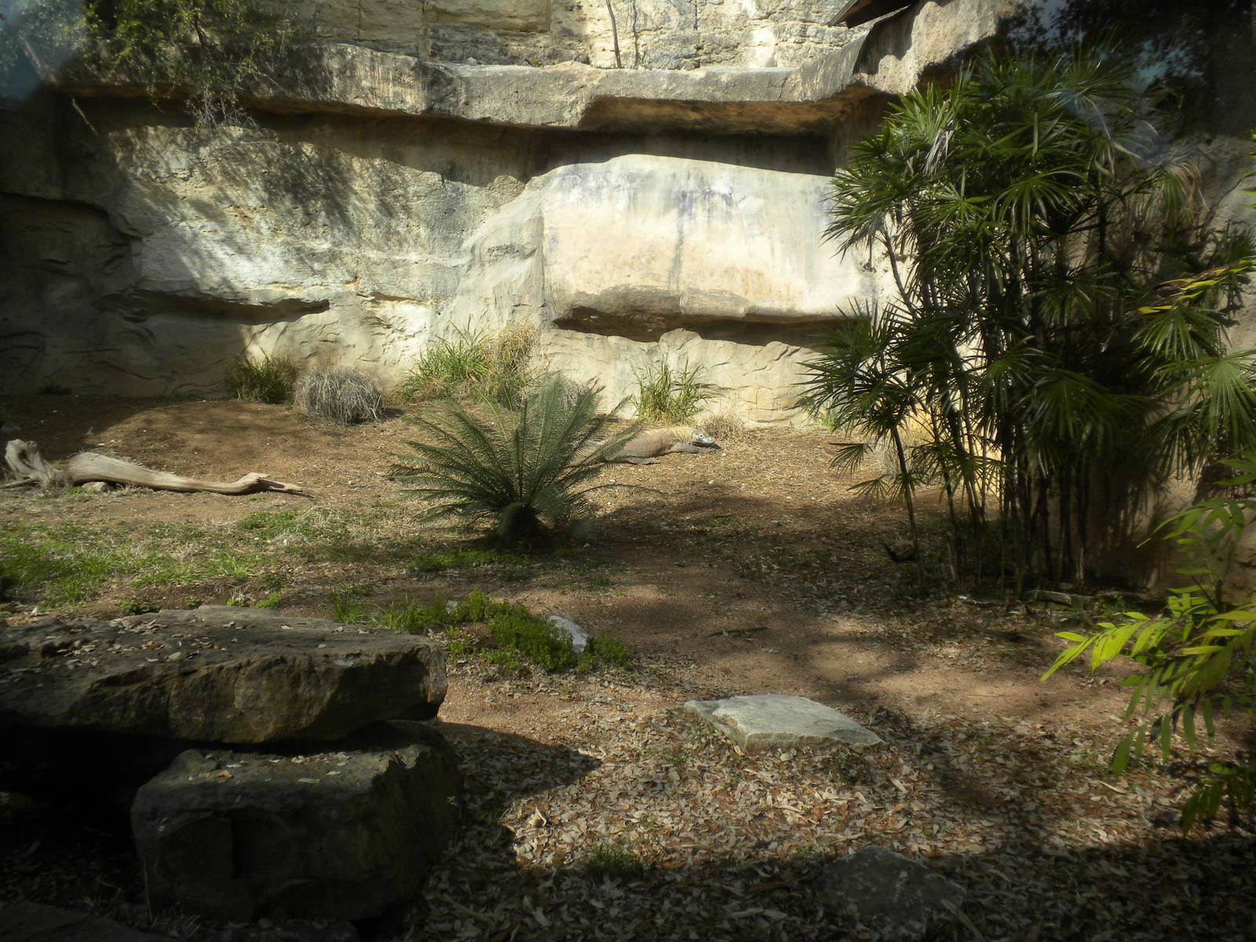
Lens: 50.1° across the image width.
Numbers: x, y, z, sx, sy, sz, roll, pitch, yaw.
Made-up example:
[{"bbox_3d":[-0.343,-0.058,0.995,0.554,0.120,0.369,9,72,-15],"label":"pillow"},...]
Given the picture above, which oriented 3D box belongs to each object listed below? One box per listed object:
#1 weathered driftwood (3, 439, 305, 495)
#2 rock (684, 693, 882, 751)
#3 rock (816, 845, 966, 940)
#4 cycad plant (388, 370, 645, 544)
[{"bbox_3d":[-3.420,-0.033,9.738,2.220,0.370,0.480,1,7,8],"label":"weathered driftwood"},{"bbox_3d":[0.515,0.824,4.511,0.550,0.080,0.470,-1,6,-7],"label":"rock"},{"bbox_3d":[0.635,1.005,3.223,0.310,0.080,0.310,6,9,45],"label":"rock"},{"bbox_3d":[-0.640,-0.101,7.888,1.480,0.960,1.400,0,6,0],"label":"cycad plant"}]

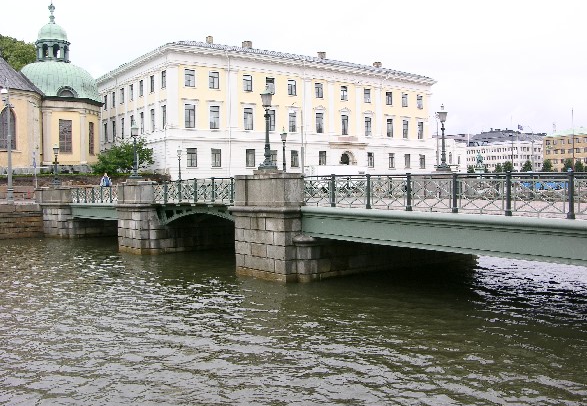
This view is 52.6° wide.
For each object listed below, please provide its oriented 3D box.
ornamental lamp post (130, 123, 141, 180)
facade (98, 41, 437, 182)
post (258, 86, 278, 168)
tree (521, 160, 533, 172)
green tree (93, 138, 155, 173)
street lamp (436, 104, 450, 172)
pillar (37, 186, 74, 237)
[{"bbox_3d":[-8.345,-2.794,31.400,0.500,3.000,0.500,-2,2,-35],"label":"ornamental lamp post"},{"bbox_3d":[-2.824,-10.269,88.968,45.400,18.300,24.100,-2,2,-35],"label":"facade"},{"bbox_3d":[-0.922,-2.692,21.300,0.500,3.000,0.500,-2,2,-35],"label":"post"},{"bbox_3d":[67.748,-8.521,172.101,3.300,7.600,3.300,-2,2,-35],"label":"tree"},{"bbox_3d":[-19.547,-4.707,68.074,6.300,5.600,5.600,-2,2,-35],"label":"green tree"},{"bbox_3d":[6.673,-2.914,26.400,0.500,3.000,0.500,-2,2,-35],"label":"street lamp"},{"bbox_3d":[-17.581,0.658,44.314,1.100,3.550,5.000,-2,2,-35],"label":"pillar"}]

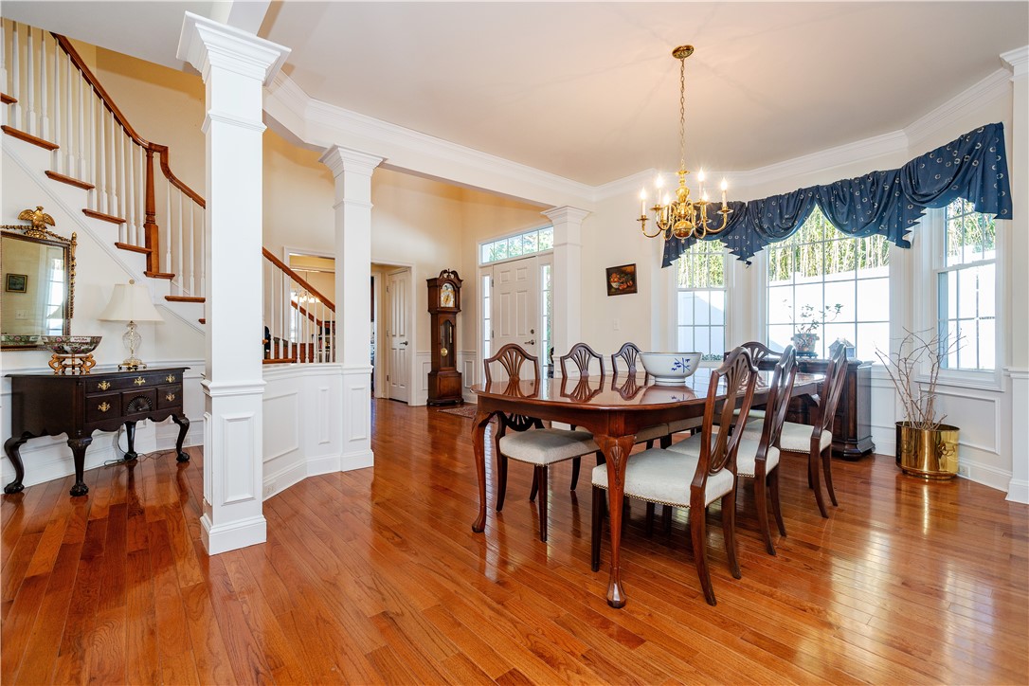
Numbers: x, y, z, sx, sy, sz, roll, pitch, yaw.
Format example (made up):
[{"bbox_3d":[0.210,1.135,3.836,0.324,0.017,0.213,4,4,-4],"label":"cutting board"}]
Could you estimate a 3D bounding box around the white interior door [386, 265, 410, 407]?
[{"bbox_3d":[-1.842,-0.093,7.307,0.050,2.040,0.740,0,1,-39],"label":"white interior door"}]

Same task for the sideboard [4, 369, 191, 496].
[{"bbox_3d":[-2.971,0.589,3.348,0.560,0.760,0.880,0,1,6],"label":"sideboard"}]

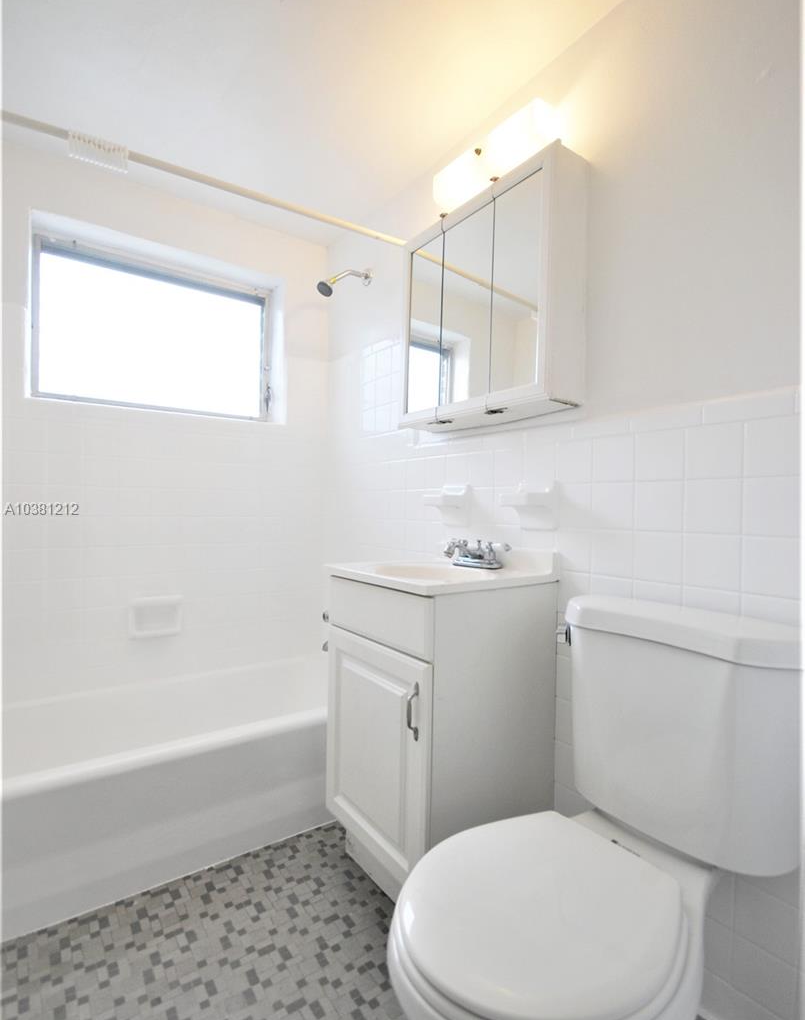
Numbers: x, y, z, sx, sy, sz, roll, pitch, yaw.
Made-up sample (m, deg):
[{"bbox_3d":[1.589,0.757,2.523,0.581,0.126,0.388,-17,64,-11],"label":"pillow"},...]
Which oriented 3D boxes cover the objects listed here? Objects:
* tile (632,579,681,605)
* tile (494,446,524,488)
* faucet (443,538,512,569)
[{"bbox_3d":[0.562,0.211,1.105,0.010,0.108,0.108,1,0,-36],"label":"tile"},{"bbox_3d":[0.311,-0.123,1.459,0.010,0.108,0.108,1,0,-36],"label":"tile"},{"bbox_3d":[0.184,0.121,1.418,0.143,0.082,0.240,1,0,-35],"label":"faucet"}]

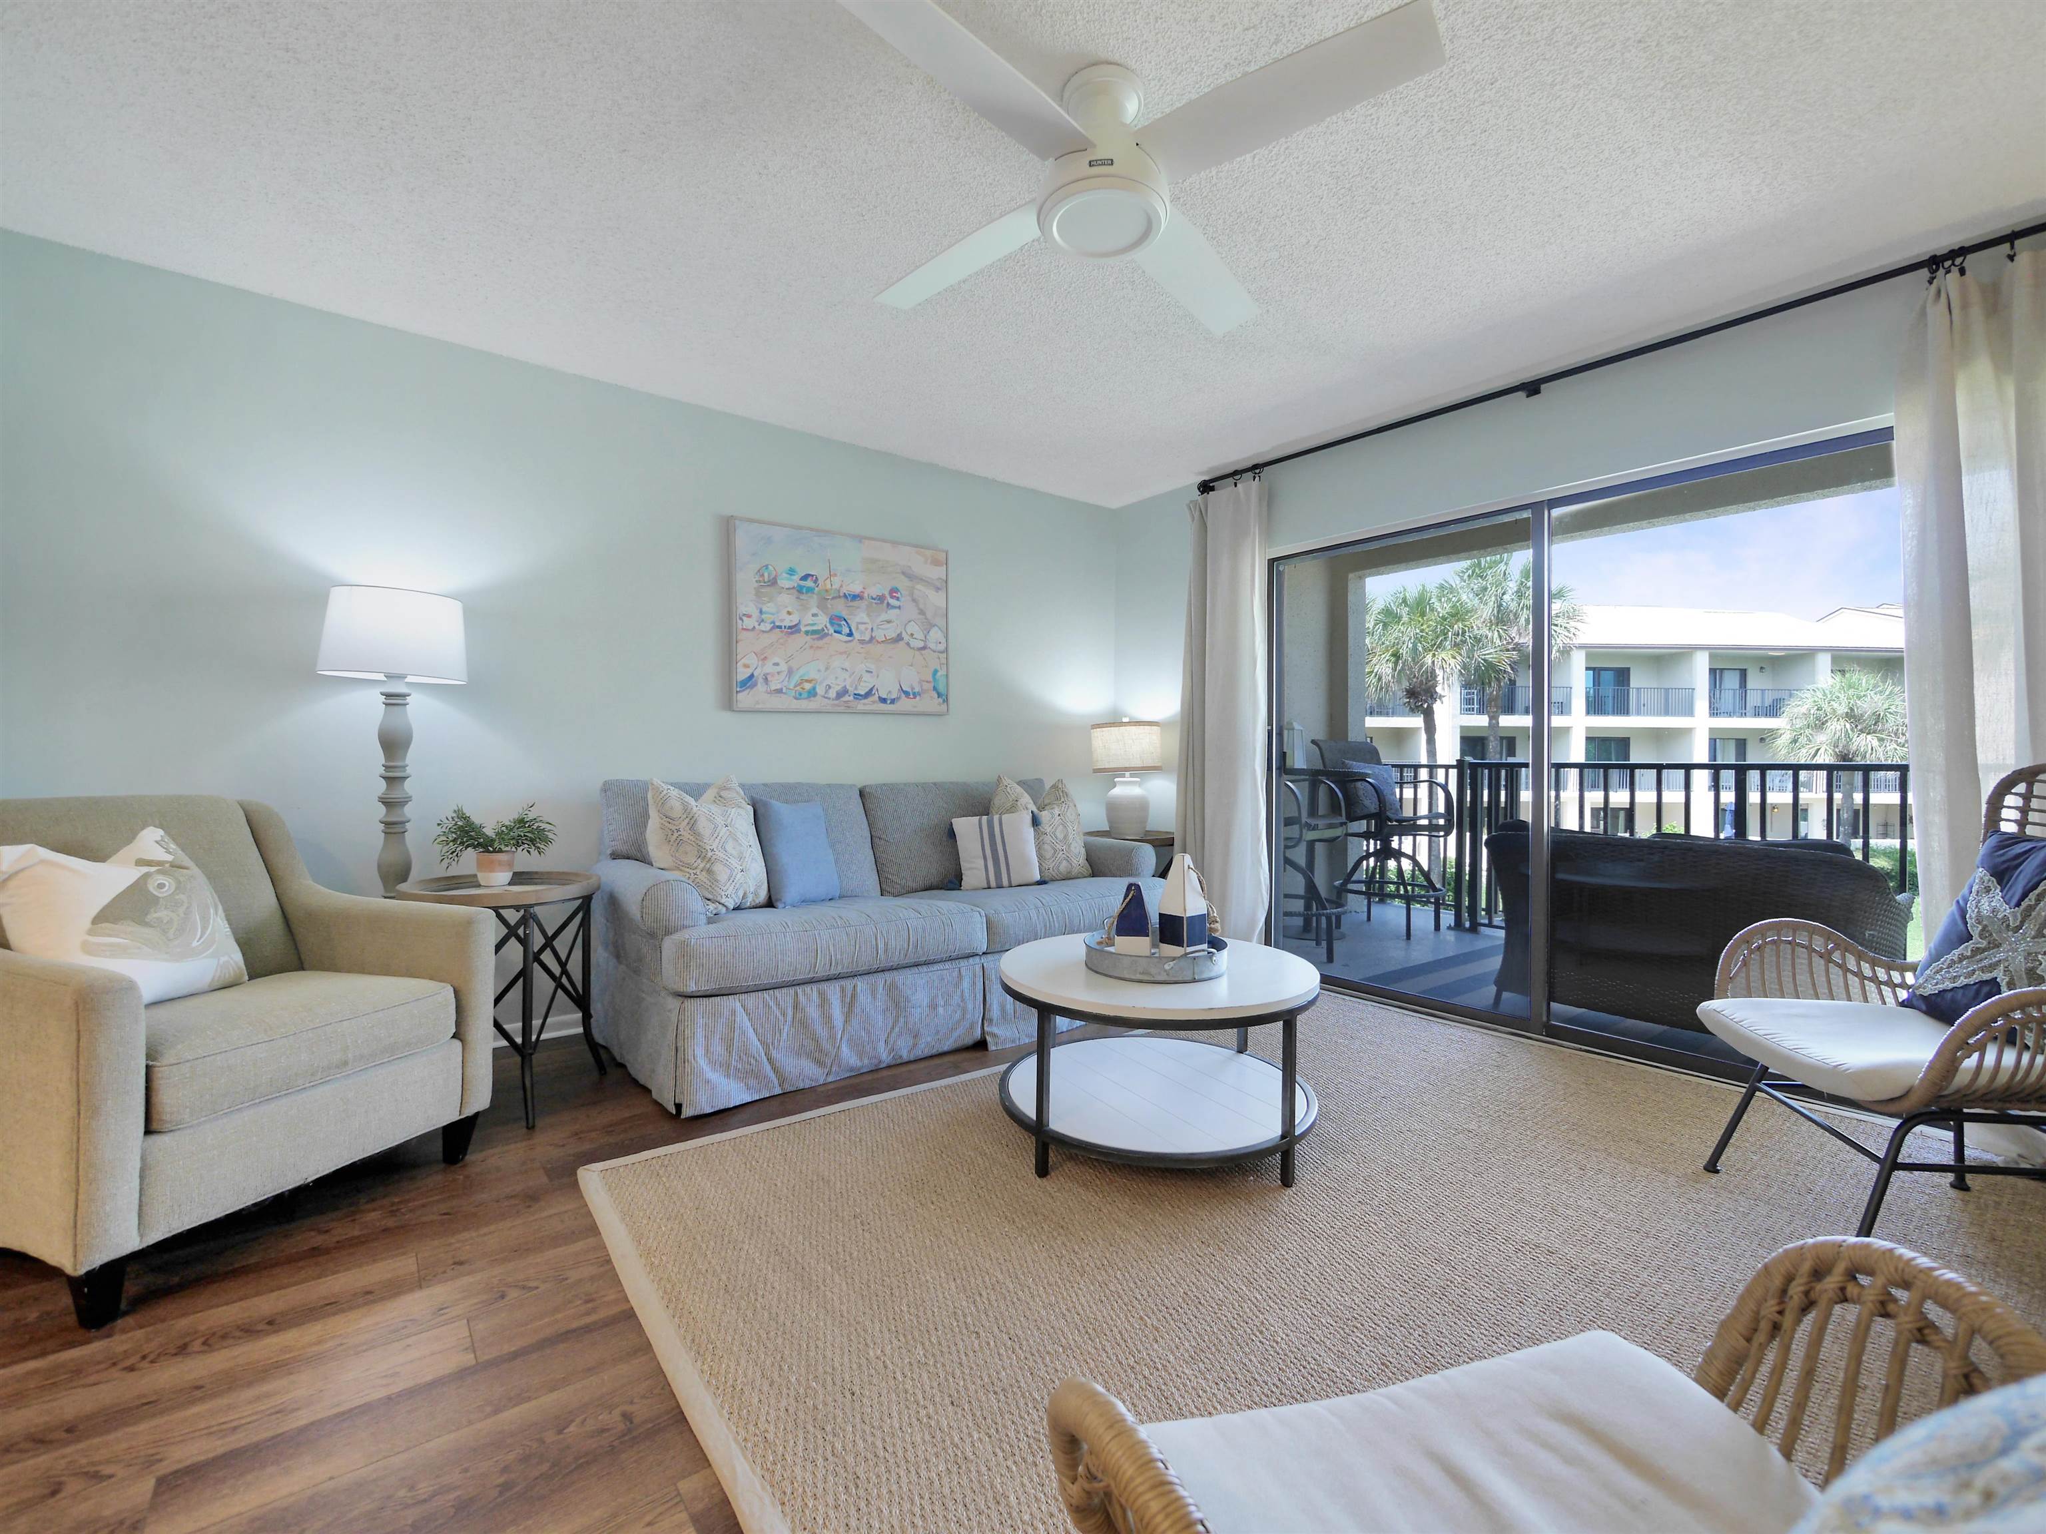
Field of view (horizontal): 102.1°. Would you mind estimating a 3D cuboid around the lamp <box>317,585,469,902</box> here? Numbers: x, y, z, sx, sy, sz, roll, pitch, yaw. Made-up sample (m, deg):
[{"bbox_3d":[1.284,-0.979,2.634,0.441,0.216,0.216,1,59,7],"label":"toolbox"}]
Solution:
[{"bbox_3d":[-1.940,0.238,2.561,0.365,1.560,0.365,-1,1,-38],"label":"lamp"}]

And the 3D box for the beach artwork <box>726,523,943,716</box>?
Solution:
[{"bbox_3d":[-0.786,-0.651,3.779,1.068,0.815,0.040,-1,1,-38],"label":"beach artwork"}]

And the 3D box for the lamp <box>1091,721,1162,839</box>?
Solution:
[{"bbox_3d":[0.544,0.059,4.316,0.385,0.605,0.385,0,1,0],"label":"lamp"}]

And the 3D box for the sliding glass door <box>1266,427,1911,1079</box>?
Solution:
[{"bbox_3d":[1.931,-0.003,3.128,0.110,2.000,2.330,-1,1,-38],"label":"sliding glass door"}]

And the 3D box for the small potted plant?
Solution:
[{"bbox_3d":[-1.635,0.247,2.572,0.340,0.260,0.290,-1,1,-38],"label":"small potted plant"}]

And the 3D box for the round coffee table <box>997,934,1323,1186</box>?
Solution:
[{"bbox_3d":[0.374,0.784,2.330,0.870,0.460,0.870,0,1,0],"label":"round coffee table"}]

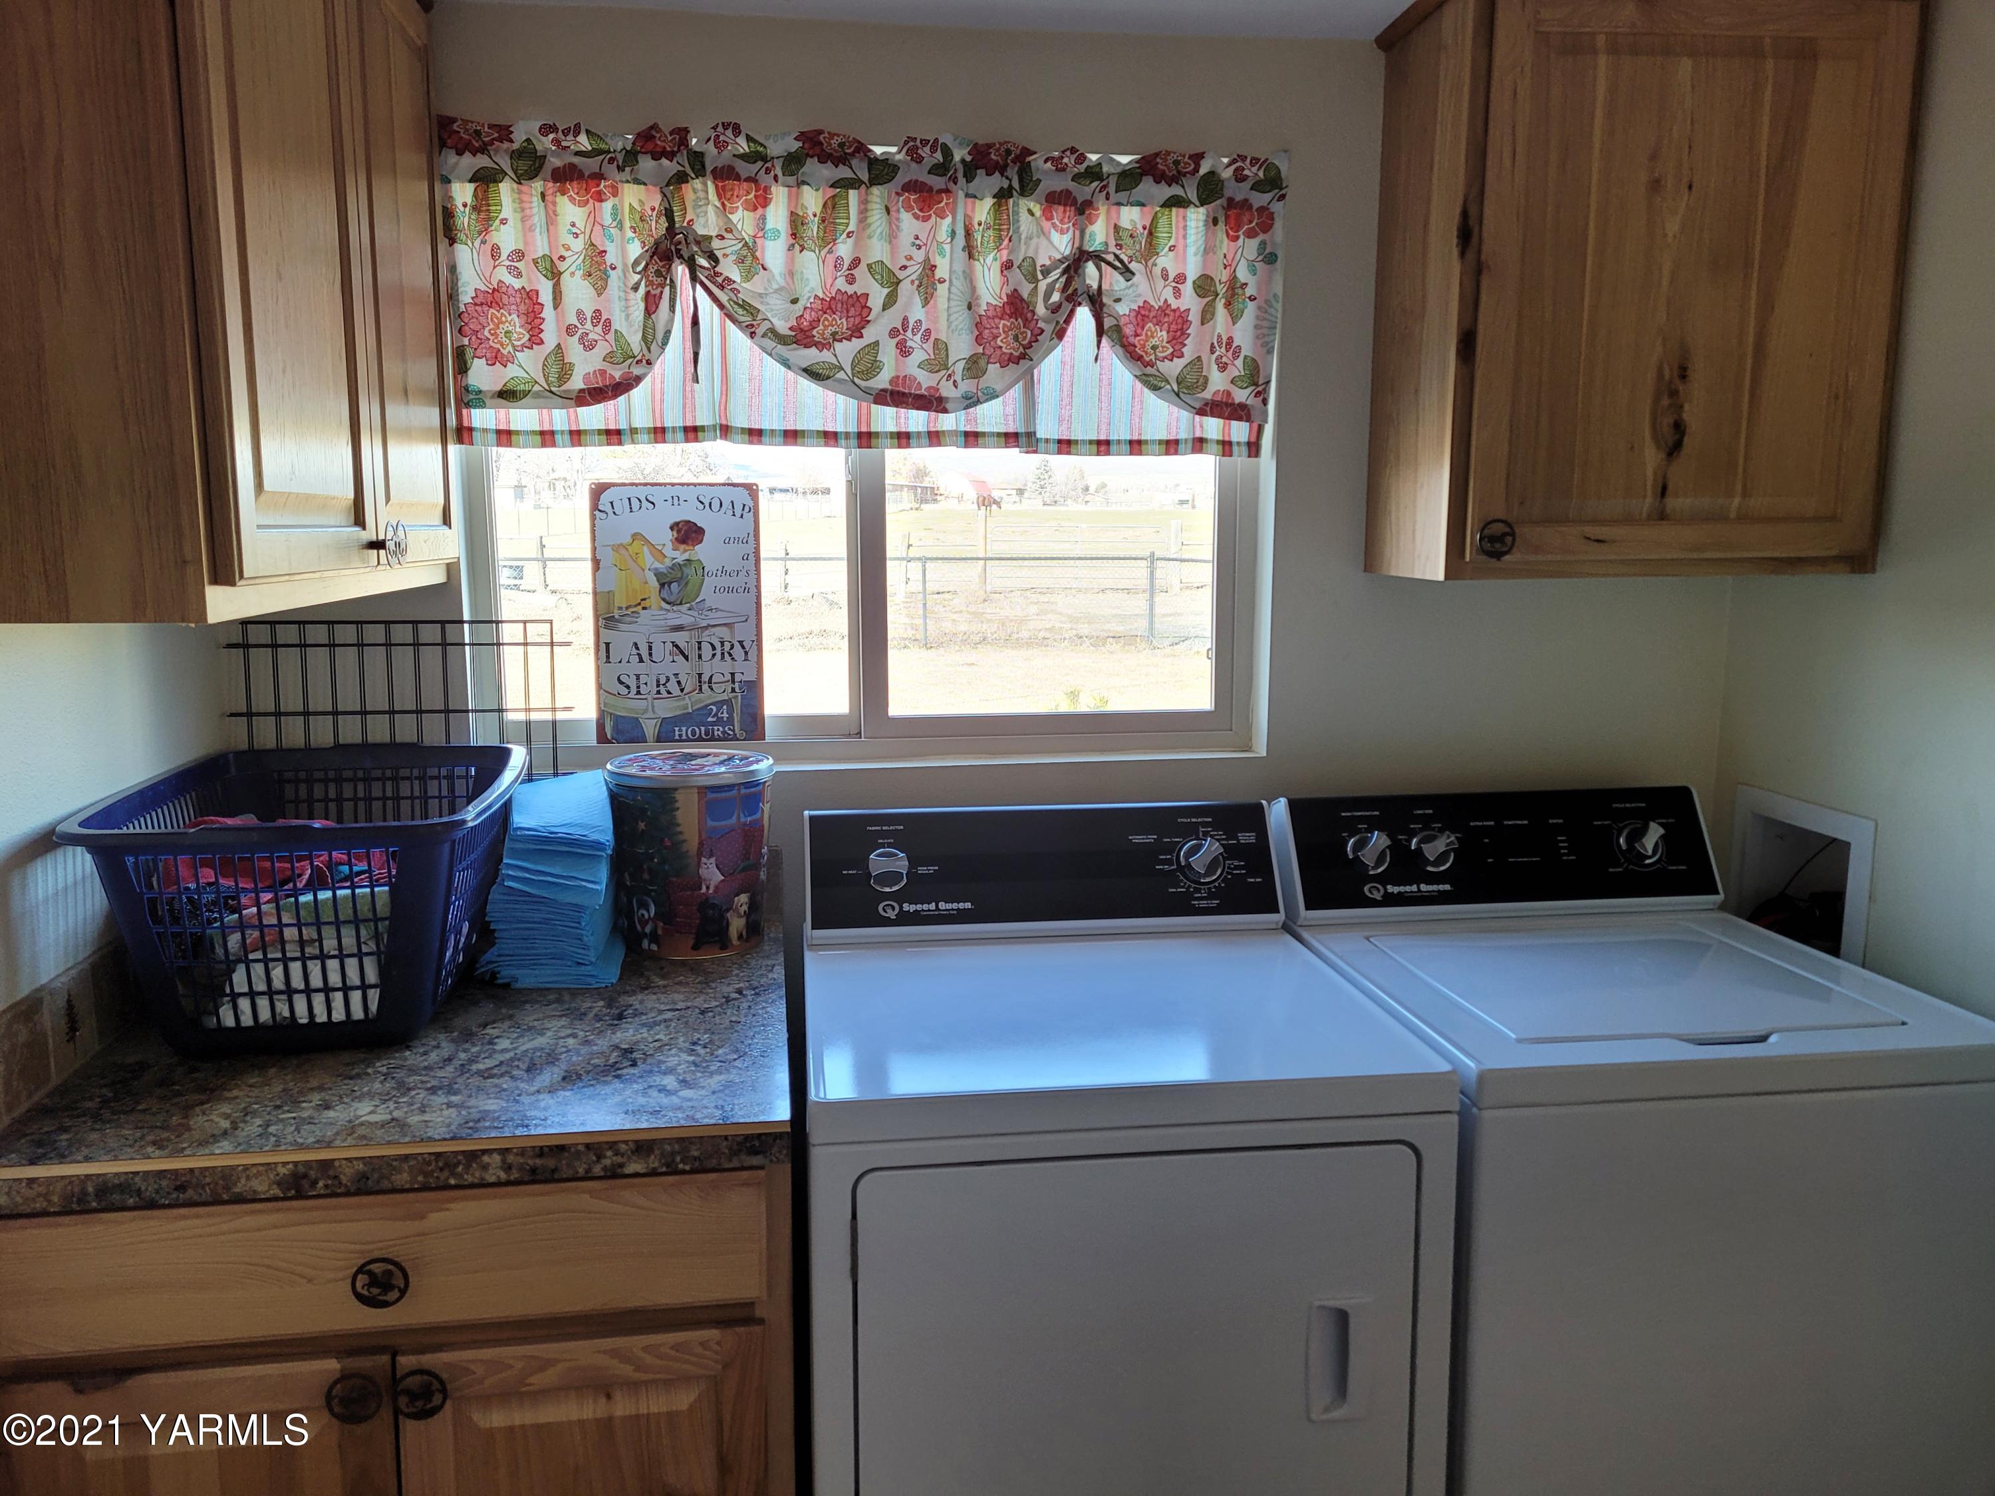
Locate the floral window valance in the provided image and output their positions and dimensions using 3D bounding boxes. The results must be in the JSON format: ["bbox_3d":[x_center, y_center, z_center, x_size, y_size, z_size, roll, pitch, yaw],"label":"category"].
[{"bbox_3d":[-0.163,-0.645,2.131,1.175,0.432,0.080,-1,9,-9],"label":"floral window valance"}]

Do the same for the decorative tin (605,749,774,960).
[{"bbox_3d":[-0.425,0.145,2.094,0.228,0.254,0.228,-1,9,-9],"label":"decorative tin"}]

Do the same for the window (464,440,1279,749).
[{"bbox_3d":[-0.163,-0.420,2.235,1.193,0.896,0.100,-1,9,-9],"label":"window"}]

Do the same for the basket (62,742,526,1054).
[{"bbox_3d":[-0.810,0.178,1.825,0.430,0.268,0.616,-1,9,-9],"label":"basket"}]

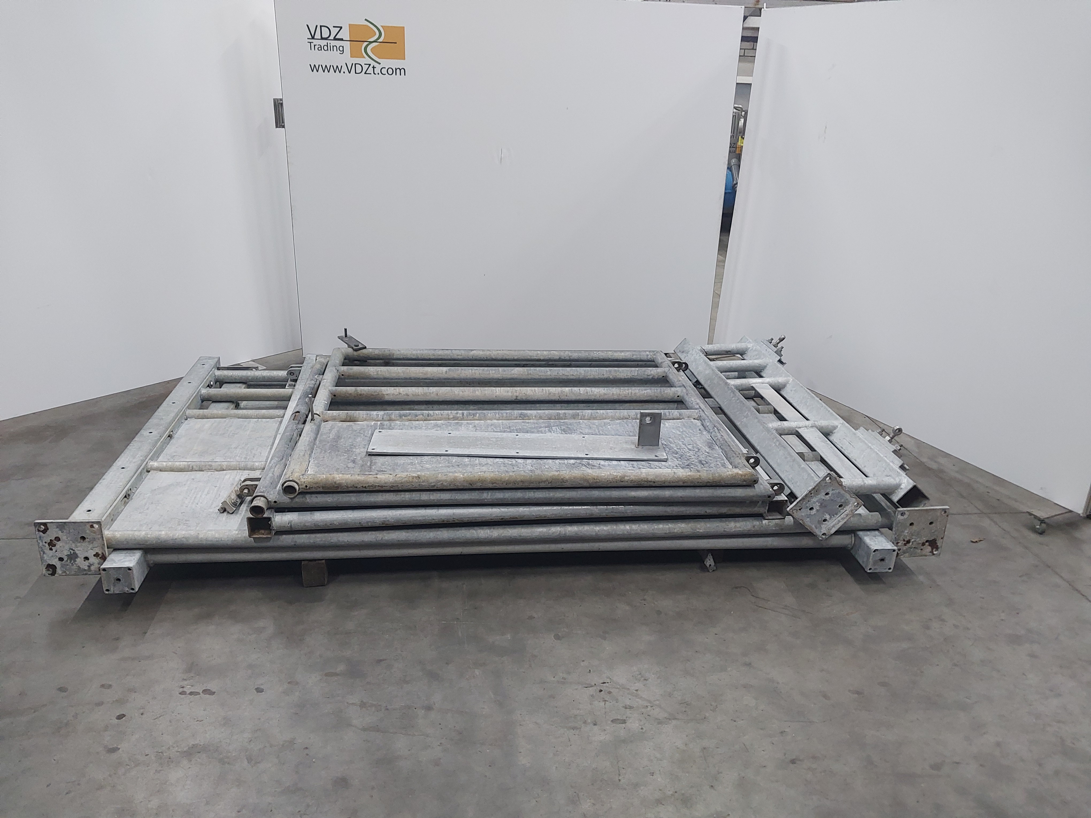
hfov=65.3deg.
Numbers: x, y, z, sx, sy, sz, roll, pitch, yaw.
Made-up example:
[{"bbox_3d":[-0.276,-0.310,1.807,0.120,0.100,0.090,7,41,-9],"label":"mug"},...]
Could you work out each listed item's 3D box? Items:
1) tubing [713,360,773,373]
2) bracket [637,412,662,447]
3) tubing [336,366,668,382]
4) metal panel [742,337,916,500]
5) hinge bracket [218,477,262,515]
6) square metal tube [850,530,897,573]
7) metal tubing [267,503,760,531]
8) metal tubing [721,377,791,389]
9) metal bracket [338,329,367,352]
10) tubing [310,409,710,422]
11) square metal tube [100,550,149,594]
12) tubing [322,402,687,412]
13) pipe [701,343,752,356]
[{"bbox_3d":[0.973,-0.207,4.184,0.295,0.055,0.055,-3,22,-9],"label":"tubing"},{"bbox_3d":[0.381,0.072,3.098,0.079,0.125,0.034,2,22,-1],"label":"bracket"},{"bbox_3d":[-0.177,-0.161,3.883,1.517,0.057,0.057,0,22,-8],"label":"tubing"},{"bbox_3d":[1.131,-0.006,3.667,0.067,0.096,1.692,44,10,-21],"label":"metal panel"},{"bbox_3d":[-1.027,0.288,2.864,0.125,0.095,0.100,0,22,-7],"label":"hinge bracket"},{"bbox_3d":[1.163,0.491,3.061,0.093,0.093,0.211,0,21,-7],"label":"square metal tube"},{"bbox_3d":[-0.051,0.358,2.909,1.704,0.058,0.058,-1,22,-8],"label":"metal tubing"},{"bbox_3d":[1.027,-0.123,4.130,0.329,0.056,0.056,-1,22,-10],"label":"metal tubing"},{"bbox_3d":[-0.915,-0.331,4.033,0.060,0.070,0.205,-11,26,-32],"label":"metal bracket"},{"bbox_3d":[-0.123,0.027,3.415,1.544,0.042,0.042,0,22,-8],"label":"tubing"},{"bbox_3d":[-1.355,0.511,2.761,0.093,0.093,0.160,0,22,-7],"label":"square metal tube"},{"bbox_3d":[-0.174,-0.008,3.648,1.614,0.057,0.057,0,22,-8],"label":"tubing"},{"bbox_3d":[0.952,-0.310,4.440,0.265,0.055,0.055,-3,22,-8],"label":"pipe"}]

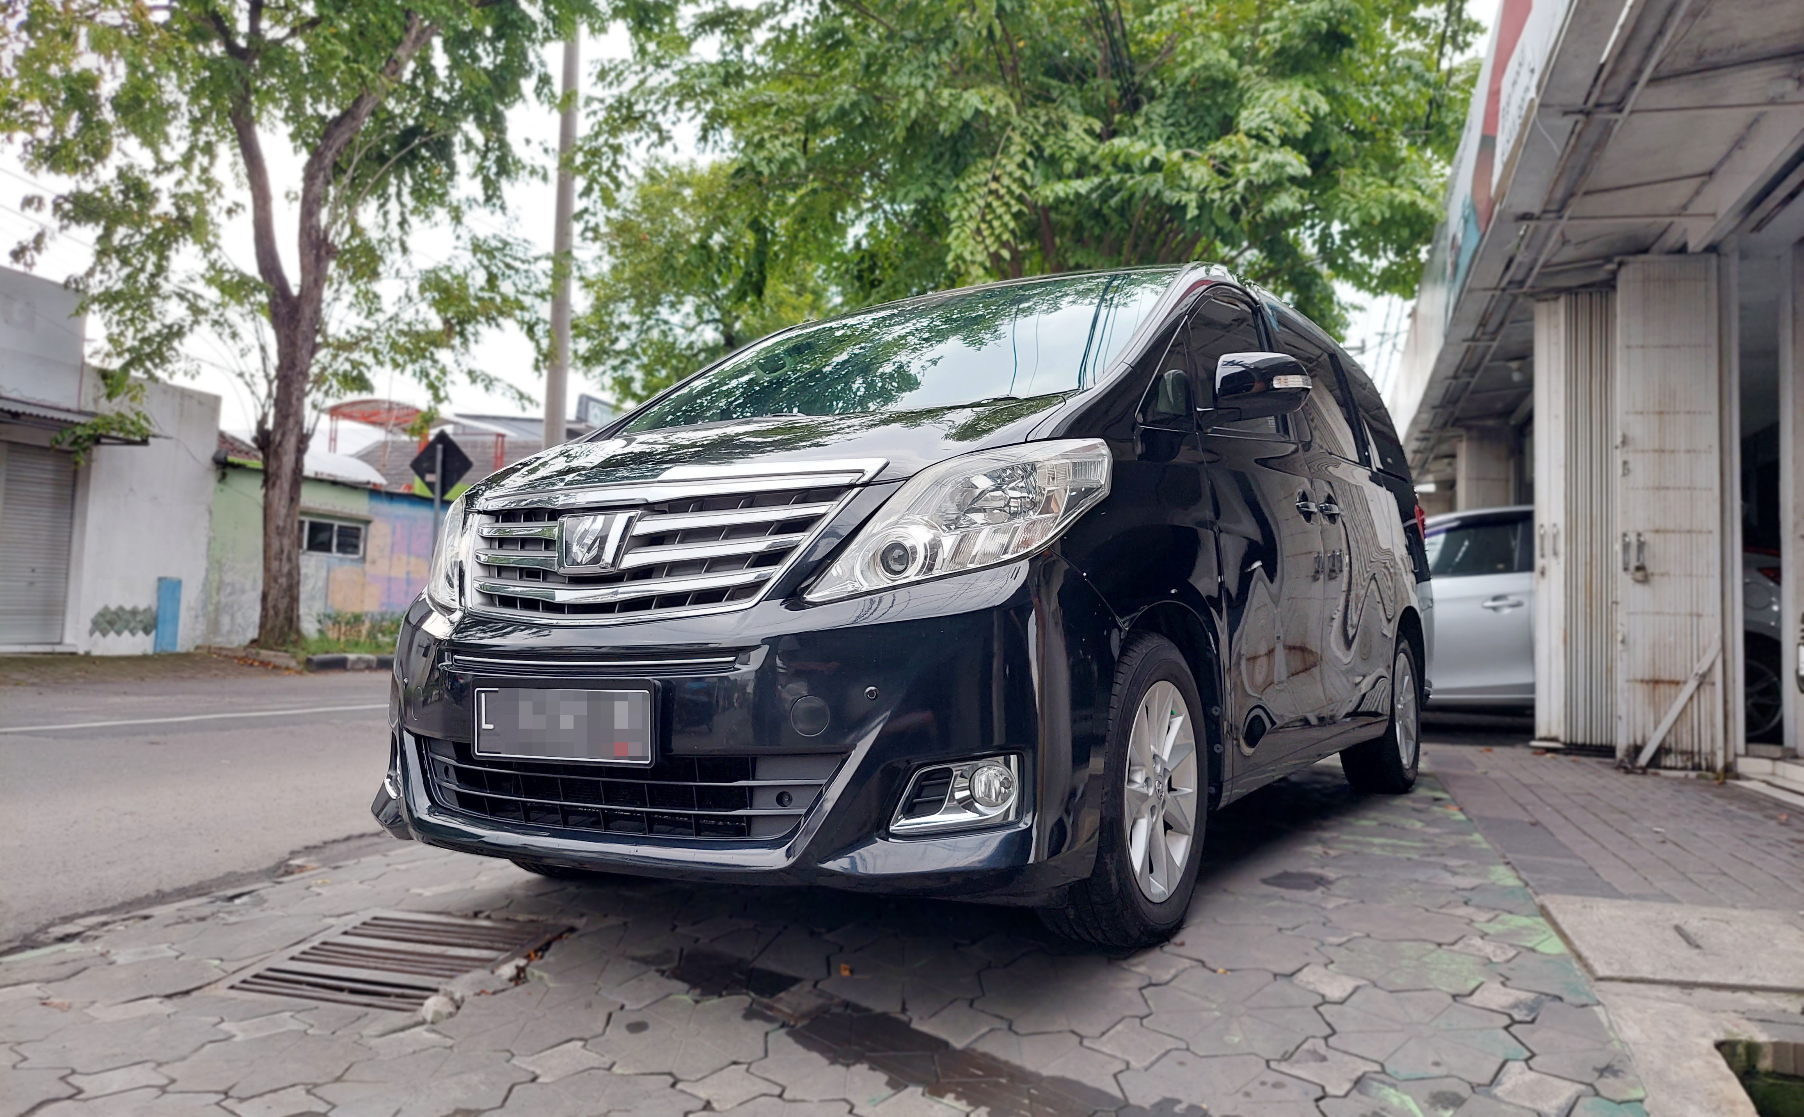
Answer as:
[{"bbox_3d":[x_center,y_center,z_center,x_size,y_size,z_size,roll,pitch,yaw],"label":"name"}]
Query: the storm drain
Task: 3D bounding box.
[{"bbox_3d":[-1.042,0.840,2.605,0.480,0.040,0.600,0,-3,10],"label":"storm drain"}]

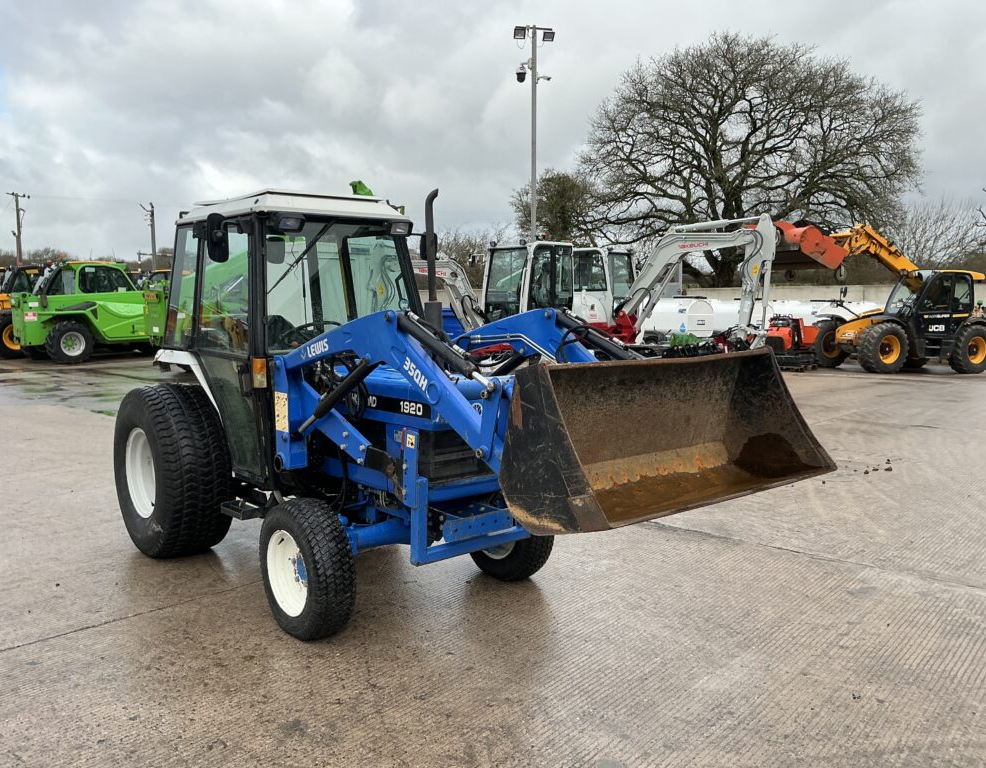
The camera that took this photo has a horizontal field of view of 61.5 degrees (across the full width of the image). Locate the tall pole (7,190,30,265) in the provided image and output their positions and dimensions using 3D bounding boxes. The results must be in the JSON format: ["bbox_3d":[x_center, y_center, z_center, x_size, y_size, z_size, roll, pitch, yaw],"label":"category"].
[{"bbox_3d":[-28.095,-7.498,49.410,1.350,7.939,0.450,-2,6,-20],"label":"tall pole"}]

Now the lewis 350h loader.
[{"bbox_3d":[-0.533,0.041,4.334,1.680,2.170,4.190,-5,8,-40],"label":"lewis 350h loader"}]

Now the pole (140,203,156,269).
[{"bbox_3d":[-21.623,-7.630,52.390,1.000,7.569,0.450,-2,6,-17],"label":"pole"}]

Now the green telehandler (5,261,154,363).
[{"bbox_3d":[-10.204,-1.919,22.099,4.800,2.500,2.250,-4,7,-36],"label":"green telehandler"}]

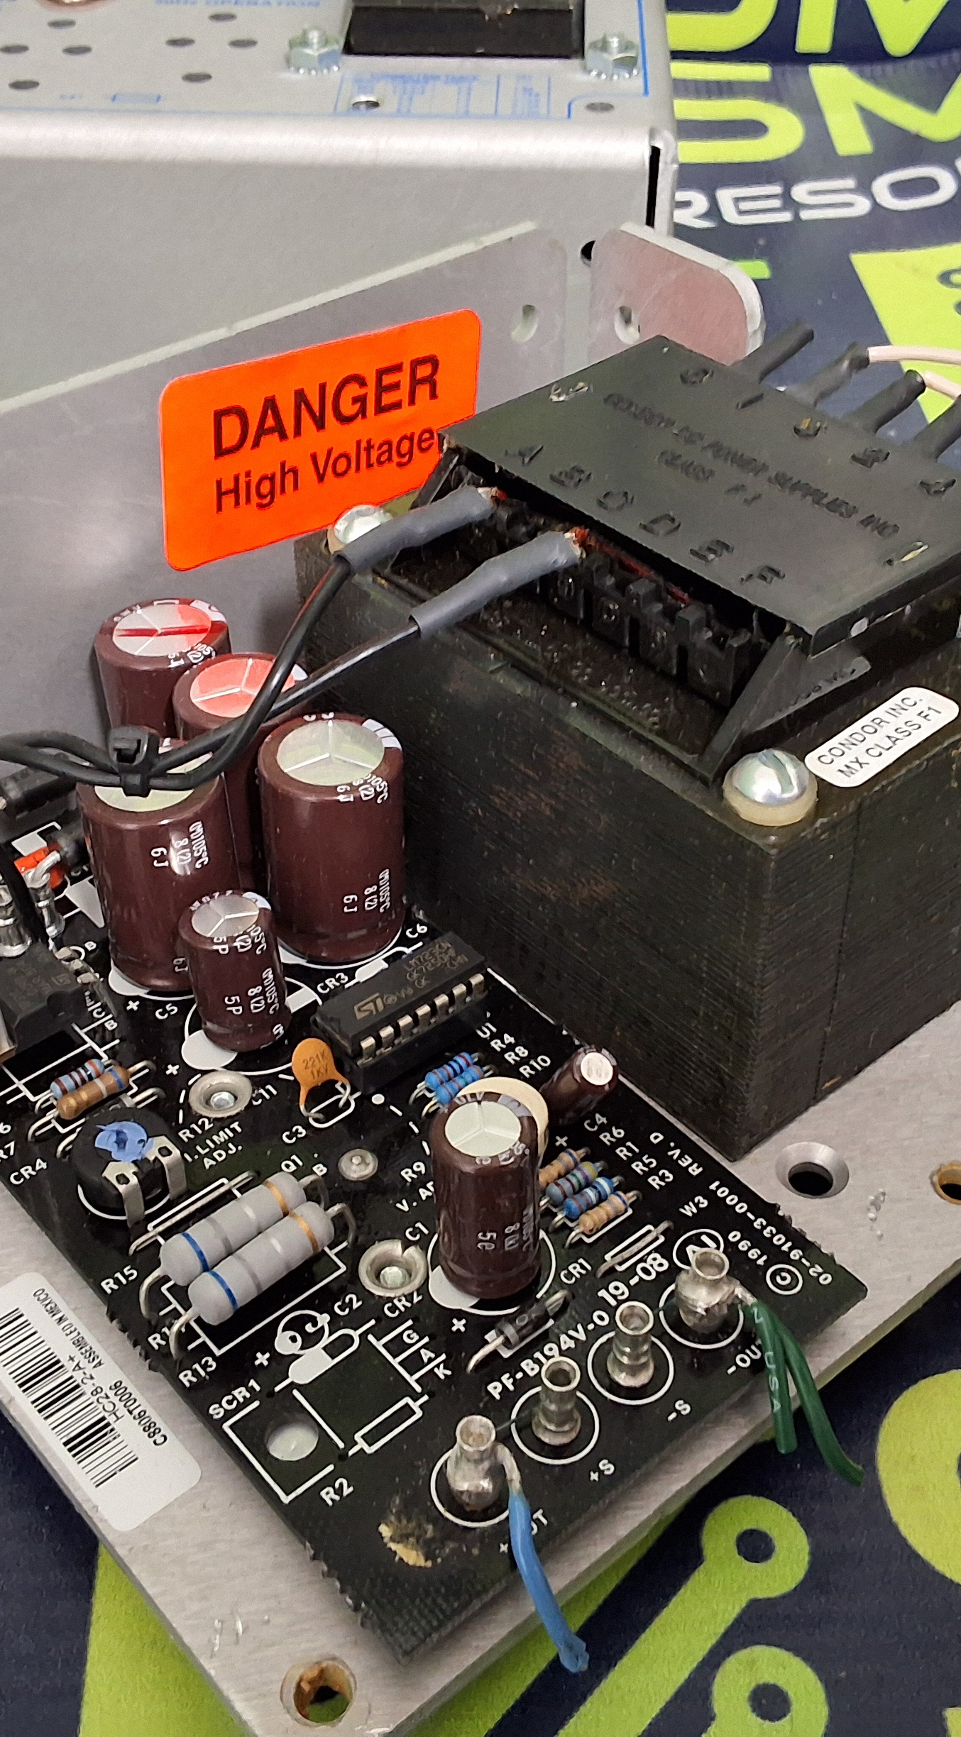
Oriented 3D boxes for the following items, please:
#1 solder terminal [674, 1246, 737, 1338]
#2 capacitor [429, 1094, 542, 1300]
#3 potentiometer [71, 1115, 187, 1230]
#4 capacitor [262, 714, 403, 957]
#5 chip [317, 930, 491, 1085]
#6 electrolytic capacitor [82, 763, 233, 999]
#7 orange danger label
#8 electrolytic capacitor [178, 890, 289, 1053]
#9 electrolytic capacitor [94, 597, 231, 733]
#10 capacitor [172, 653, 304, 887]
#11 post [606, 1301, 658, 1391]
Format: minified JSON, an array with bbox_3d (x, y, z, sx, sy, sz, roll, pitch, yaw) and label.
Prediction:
[{"bbox_3d":[0.022,0.041,0.182,0.006,0.008,0.005,-29,48,-30],"label":"solder terminal"},{"bbox_3d":[0.001,0.031,0.177,0.010,0.020,0.010,-2,42,2],"label":"capacitor"},{"bbox_3d":[-0.036,0.030,0.190,0.010,0.006,0.011,0,40,0],"label":"potentiometer"},{"bbox_3d":[-0.017,-0.004,0.215,0.016,0.025,0.016,1,41,-1],"label":"capacitor"},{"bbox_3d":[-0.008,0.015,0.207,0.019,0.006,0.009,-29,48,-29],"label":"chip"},{"bbox_3d":[-0.035,0.000,0.210,0.016,0.025,0.016,0,40,0],"label":"electrolytic capacitor"},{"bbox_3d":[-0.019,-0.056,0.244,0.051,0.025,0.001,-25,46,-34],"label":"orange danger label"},{"bbox_3d":[-0.026,0.011,0.203,0.010,0.016,0.010,-3,41,3],"label":"electrolytic capacitor"},{"bbox_3d":[-0.039,-0.020,0.240,0.016,0.025,0.016,0,40,0],"label":"electrolytic capacitor"},{"bbox_3d":[-0.028,-0.012,0.231,0.016,0.025,0.016,0,40,0],"label":"capacitor"},{"bbox_3d":[0.015,0.045,0.177,0.005,0.008,0.005,0,40,0],"label":"post"}]

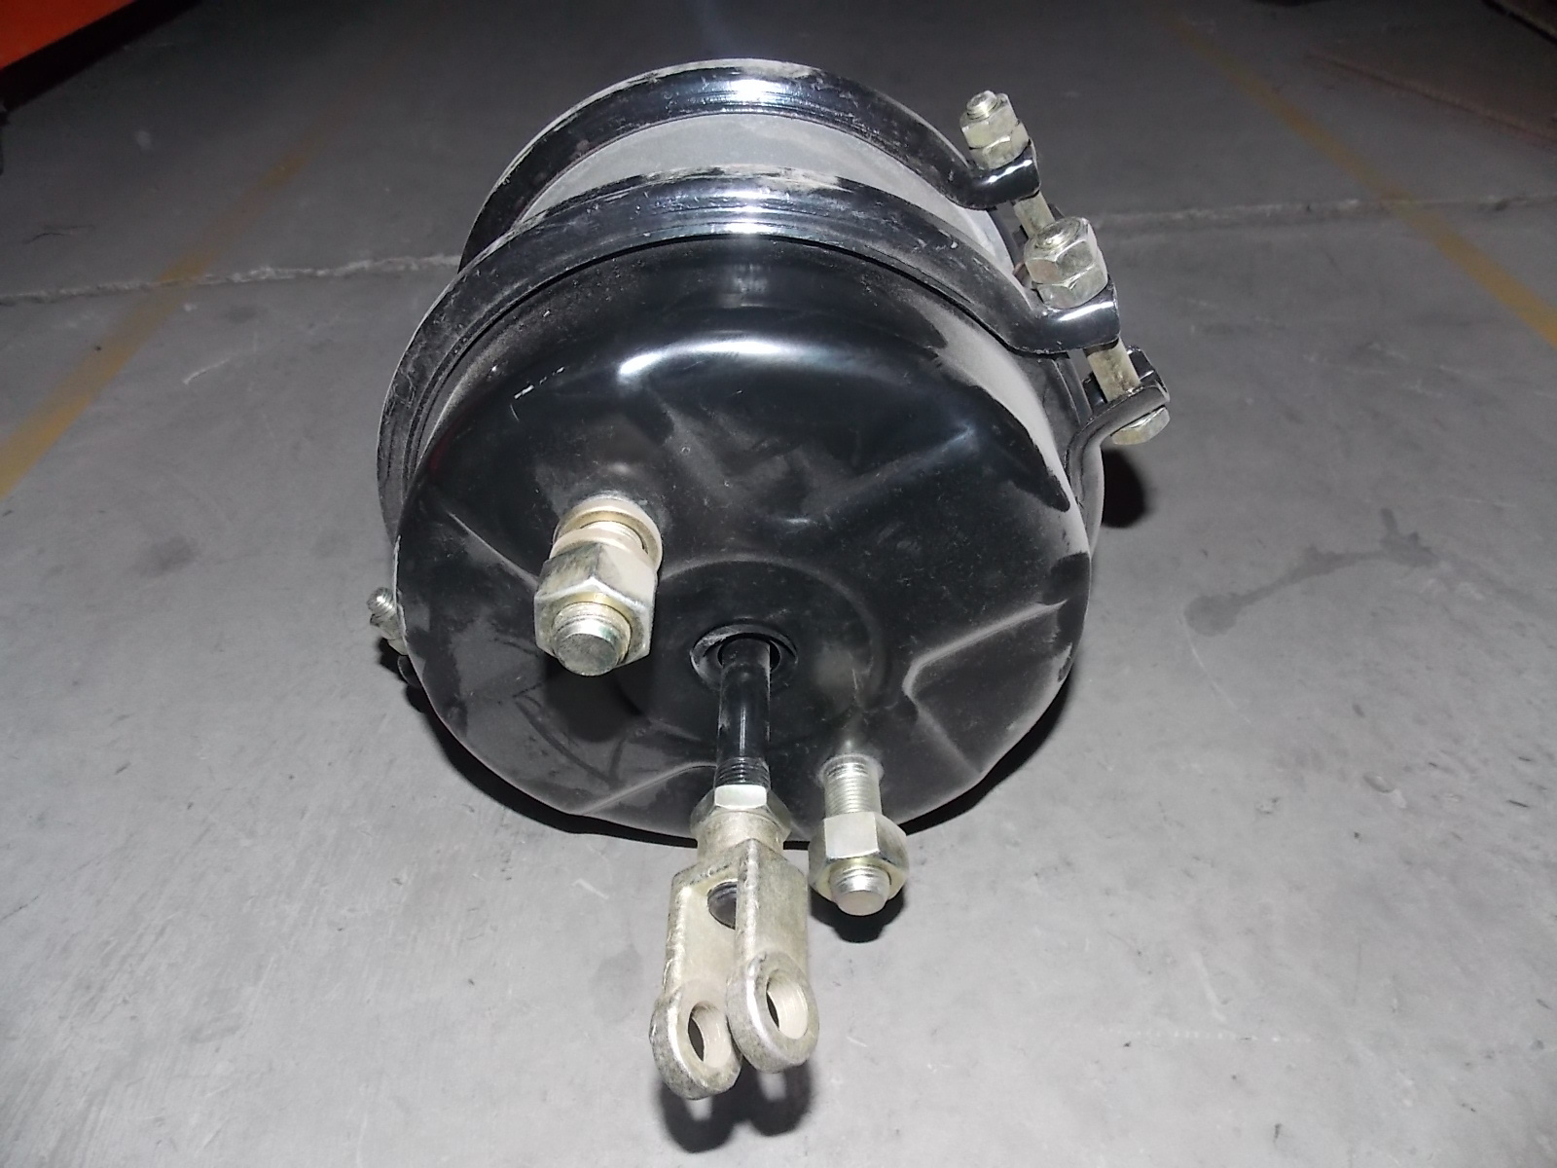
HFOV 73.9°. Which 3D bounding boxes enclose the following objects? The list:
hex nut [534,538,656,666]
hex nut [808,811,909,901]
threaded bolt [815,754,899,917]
[{"bbox_3d":[-0.039,0.005,0.224,0.024,0.028,0.014,5,43,-5],"label":"hex nut"},{"bbox_3d":[0.023,0.079,0.295,0.028,0.024,0.014,-9,43,8],"label":"hex nut"},{"bbox_3d":[0.023,0.073,0.301,0.018,0.018,0.044,-9,43,8],"label":"threaded bolt"}]

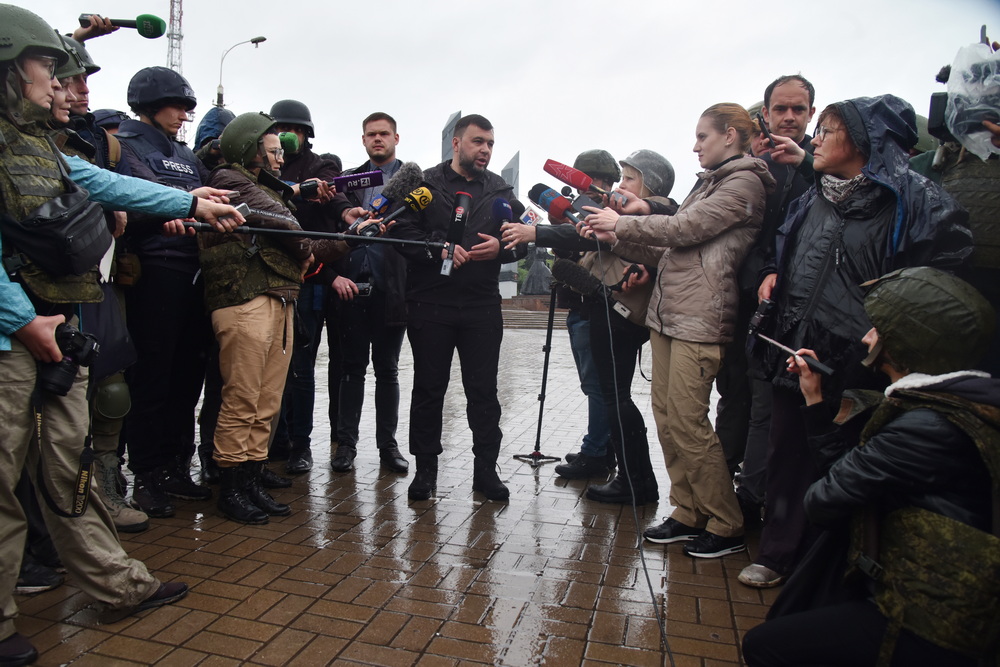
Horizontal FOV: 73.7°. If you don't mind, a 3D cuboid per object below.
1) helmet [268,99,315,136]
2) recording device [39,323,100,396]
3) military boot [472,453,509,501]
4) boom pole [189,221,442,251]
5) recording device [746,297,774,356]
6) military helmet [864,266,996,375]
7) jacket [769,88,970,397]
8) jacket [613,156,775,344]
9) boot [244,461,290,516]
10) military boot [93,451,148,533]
[{"bbox_3d":[-1.070,-1.103,3.420,0.250,0.195,0.280,1,4,-22],"label":"helmet"},{"bbox_3d":[-1.074,0.062,1.660,0.130,0.160,0.100,19,-12,-30],"label":"recording device"},{"bbox_3d":[-0.050,0.635,3.151,0.115,0.240,0.300,1,3,-17],"label":"military boot"},{"bbox_3d":[-0.650,-0.360,2.485,1.000,0.035,0.035,1,3,-26],"label":"boom pole"},{"bbox_3d":[0.918,-0.035,2.350,0.090,0.130,0.110,30,-7,-38],"label":"recording device"},{"bbox_3d":[1.085,-0.030,1.680,0.250,0.210,0.290,-1,29,-46],"label":"military helmet"},{"bbox_3d":[1.240,-0.287,2.280,0.420,1.000,0.600,0,4,-26],"label":"jacket"},{"bbox_3d":[0.712,-0.310,2.490,0.600,0.710,0.470,2,4,3],"label":"jacket"},{"bbox_3d":[-0.985,0.624,2.850,0.280,0.240,0.105,4,4,32],"label":"boot"},{"bbox_3d":[-1.495,0.619,2.591,0.300,0.250,0.115,3,3,22],"label":"military boot"}]

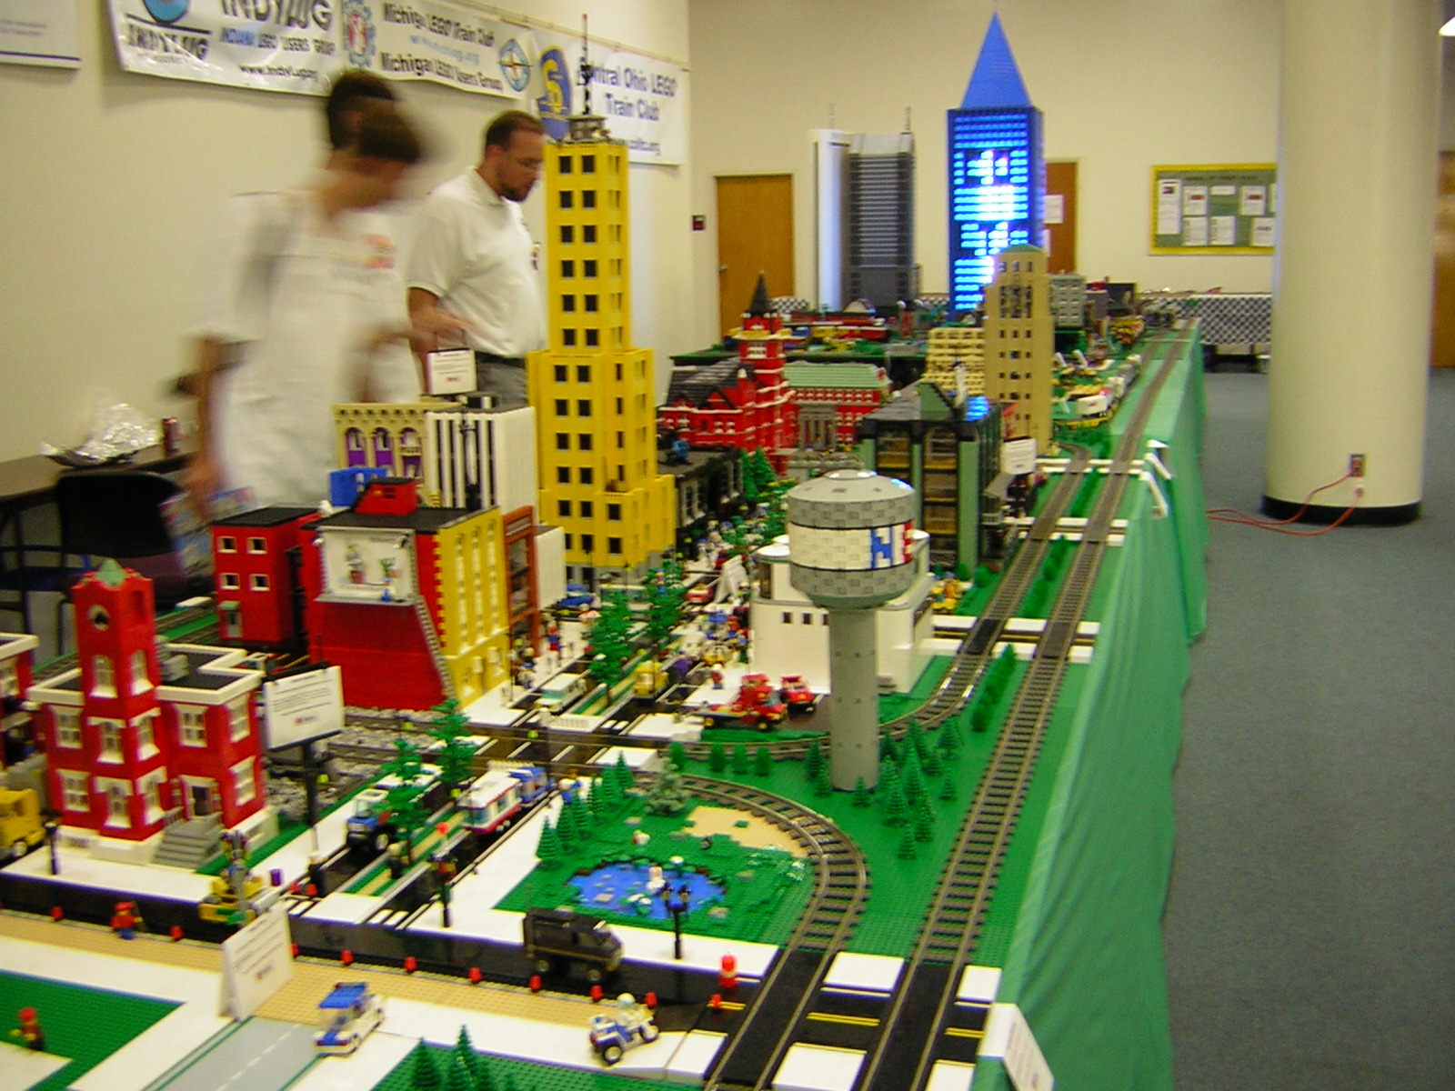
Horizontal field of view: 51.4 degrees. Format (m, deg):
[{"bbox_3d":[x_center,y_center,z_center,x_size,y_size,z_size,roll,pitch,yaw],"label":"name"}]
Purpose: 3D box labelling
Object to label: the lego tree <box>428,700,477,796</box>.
[{"bbox_3d":[-0.347,0.267,1.903,0.060,0.154,0.060,2,12,17],"label":"lego tree"}]

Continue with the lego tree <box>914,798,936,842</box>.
[{"bbox_3d":[0.238,0.331,1.833,0.025,0.048,0.025,2,12,17],"label":"lego tree"}]

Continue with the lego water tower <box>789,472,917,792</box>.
[{"bbox_3d":[0.168,0.111,1.976,0.163,0.418,0.163,2,12,17],"label":"lego water tower"}]

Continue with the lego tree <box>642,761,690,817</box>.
[{"bbox_3d":[-0.081,0.312,1.984,0.060,0.070,0.060,-2,11,0],"label":"lego tree"}]

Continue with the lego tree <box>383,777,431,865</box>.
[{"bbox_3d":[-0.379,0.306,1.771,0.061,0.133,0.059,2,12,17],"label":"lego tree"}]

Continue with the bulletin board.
[{"bbox_3d":[5.008,-3.350,15.076,1.500,0.890,0.030,1,12,17],"label":"bulletin board"}]

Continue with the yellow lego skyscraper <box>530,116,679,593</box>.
[{"bbox_3d":[-0.281,-0.425,3.255,0.242,0.977,0.258,2,12,17],"label":"yellow lego skyscraper"}]

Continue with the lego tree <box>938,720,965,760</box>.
[{"bbox_3d":[0.316,0.269,2.140,0.034,0.064,0.034,1,12,17],"label":"lego tree"}]

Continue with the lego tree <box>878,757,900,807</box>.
[{"bbox_3d":[0.210,0.305,1.977,0.034,0.064,0.034,1,12,17],"label":"lego tree"}]

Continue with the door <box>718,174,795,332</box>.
[{"bbox_3d":[0.345,-3.139,17.351,0.910,2.100,0.060,2,12,17],"label":"door"}]

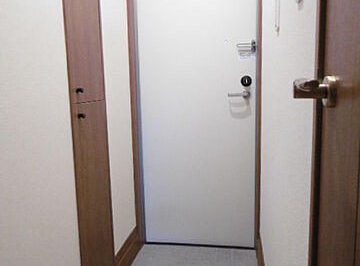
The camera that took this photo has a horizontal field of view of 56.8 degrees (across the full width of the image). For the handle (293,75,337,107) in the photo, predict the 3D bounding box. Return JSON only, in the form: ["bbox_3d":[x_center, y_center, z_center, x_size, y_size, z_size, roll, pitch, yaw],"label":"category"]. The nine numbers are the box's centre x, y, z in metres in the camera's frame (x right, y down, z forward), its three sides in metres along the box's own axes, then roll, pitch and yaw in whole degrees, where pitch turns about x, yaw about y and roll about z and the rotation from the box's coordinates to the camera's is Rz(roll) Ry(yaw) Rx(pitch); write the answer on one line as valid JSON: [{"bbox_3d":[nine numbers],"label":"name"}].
[{"bbox_3d":[0.215,-0.062,0.513,0.059,0.053,0.120,0,8,9],"label":"handle"}]

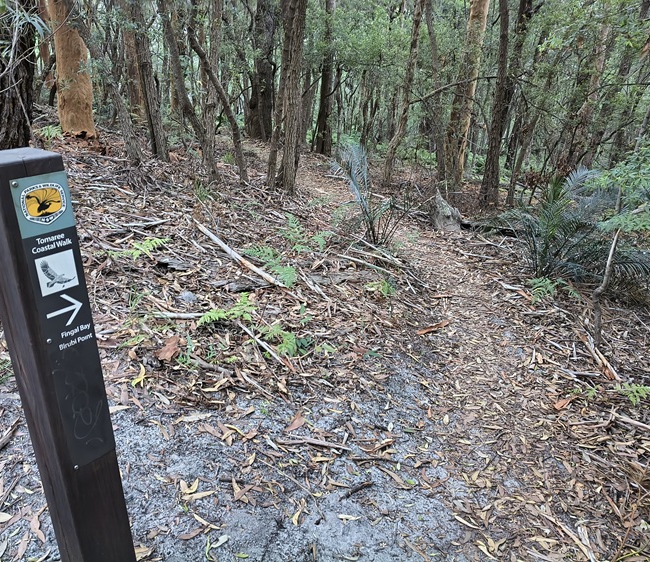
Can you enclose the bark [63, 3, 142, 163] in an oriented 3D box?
[{"bbox_3d":[-2.776,-2.469,7.100,0.750,1.900,0.420,-9,22,-19],"label":"bark"}]

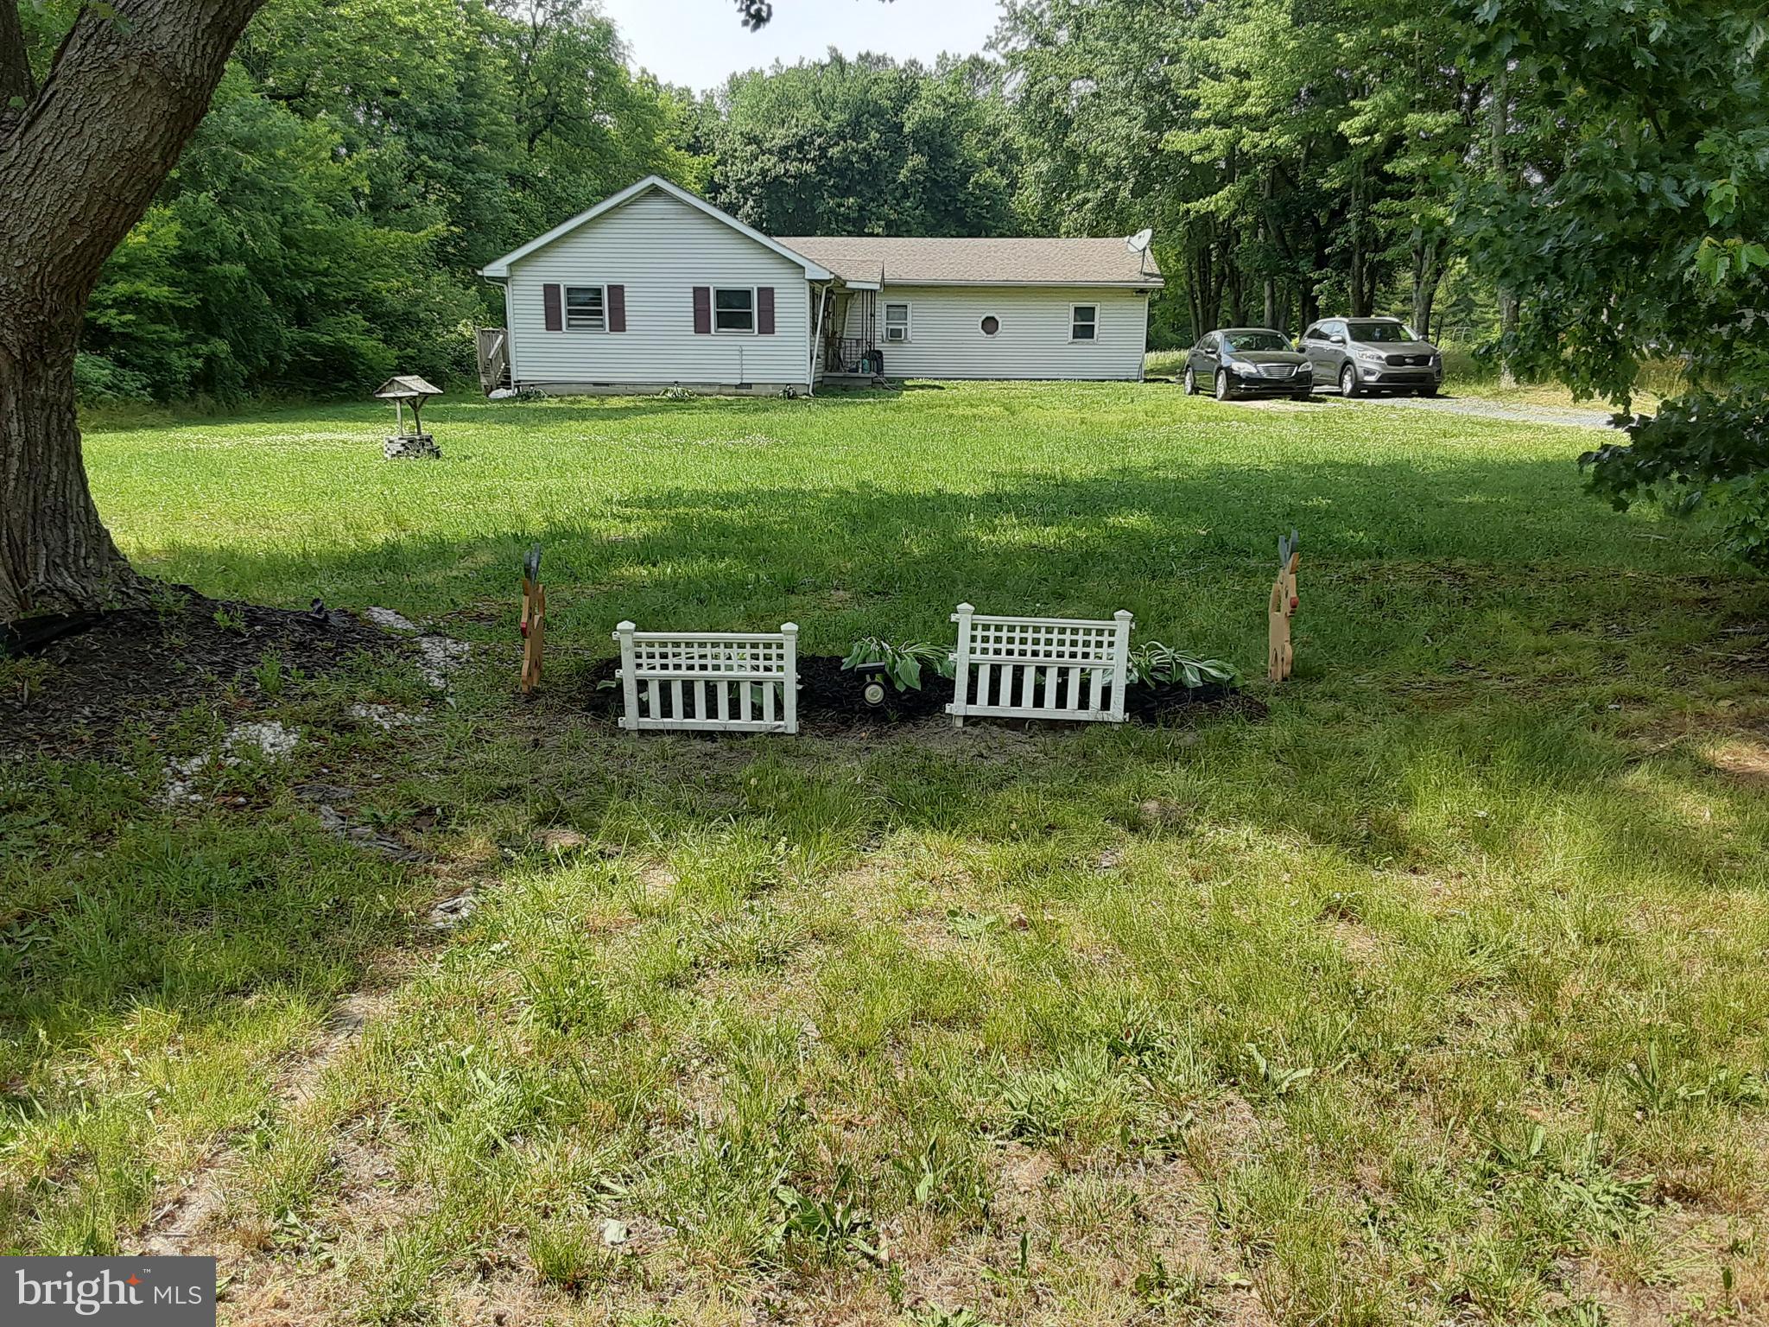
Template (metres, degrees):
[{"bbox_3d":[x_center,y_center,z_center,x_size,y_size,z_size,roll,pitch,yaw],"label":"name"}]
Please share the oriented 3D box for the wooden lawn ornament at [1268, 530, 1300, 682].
[{"bbox_3d":[1.653,-0.244,5.720,0.035,0.610,0.380,-2,14,4],"label":"wooden lawn ornament"}]

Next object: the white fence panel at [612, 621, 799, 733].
[{"bbox_3d":[-0.656,0.054,5.120,0.670,0.415,0.065,0,18,2],"label":"white fence panel"}]

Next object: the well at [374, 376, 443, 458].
[{"bbox_3d":[-5.407,-2.813,15.700,0.560,0.900,0.600,2,14,7],"label":"well"}]

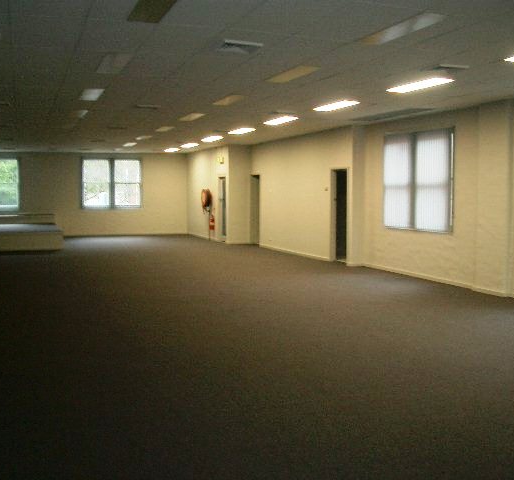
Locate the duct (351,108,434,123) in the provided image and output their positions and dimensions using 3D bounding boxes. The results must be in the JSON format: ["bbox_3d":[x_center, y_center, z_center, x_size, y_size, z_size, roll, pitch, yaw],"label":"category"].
[{"bbox_3d":[2.433,-2.293,11.857,0.563,0.069,1.927,-2,5,-20],"label":"duct"}]

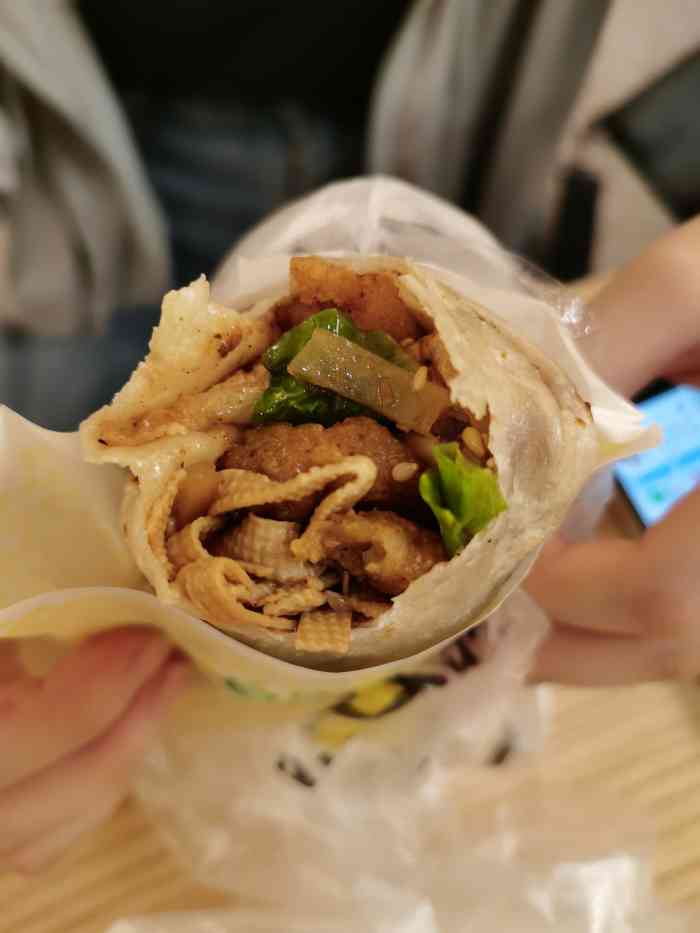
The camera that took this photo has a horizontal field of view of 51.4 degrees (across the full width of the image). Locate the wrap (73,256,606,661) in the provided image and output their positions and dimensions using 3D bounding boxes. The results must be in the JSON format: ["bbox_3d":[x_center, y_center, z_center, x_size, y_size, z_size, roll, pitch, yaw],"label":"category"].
[{"bbox_3d":[0.007,0.015,0.156,0.070,0.115,0.064,0,72,7],"label":"wrap"}]

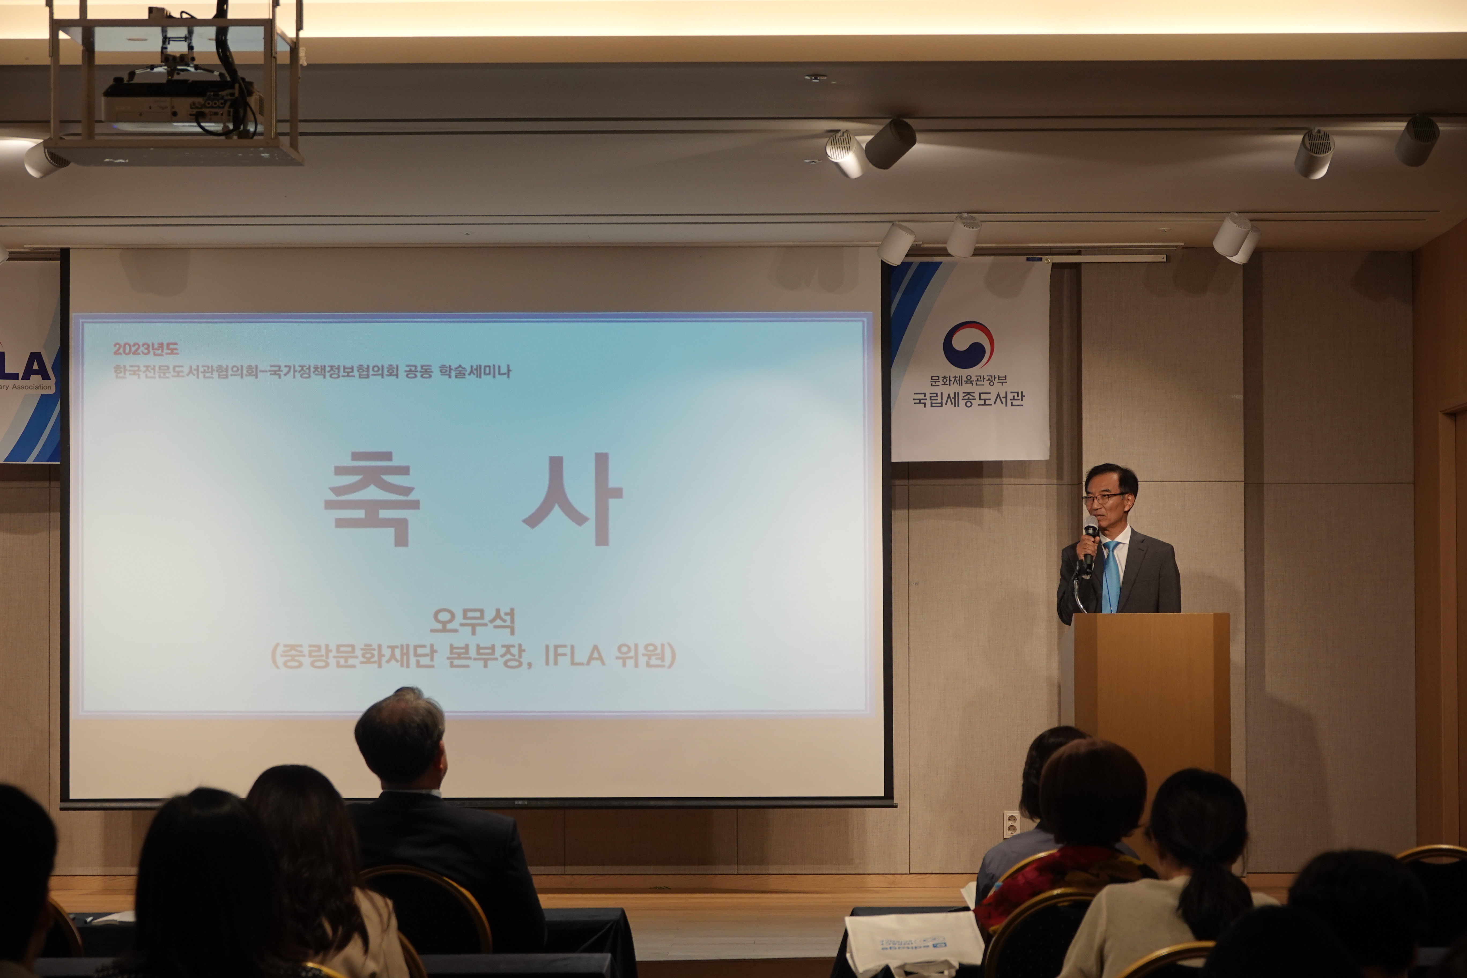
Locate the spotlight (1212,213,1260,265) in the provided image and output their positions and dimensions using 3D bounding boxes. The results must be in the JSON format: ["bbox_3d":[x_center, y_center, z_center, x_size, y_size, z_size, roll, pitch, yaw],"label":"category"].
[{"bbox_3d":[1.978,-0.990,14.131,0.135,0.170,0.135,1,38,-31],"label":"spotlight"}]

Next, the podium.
[{"bbox_3d":[1.506,1.044,13.034,0.558,1.186,0.530,0,-2,1],"label":"podium"}]

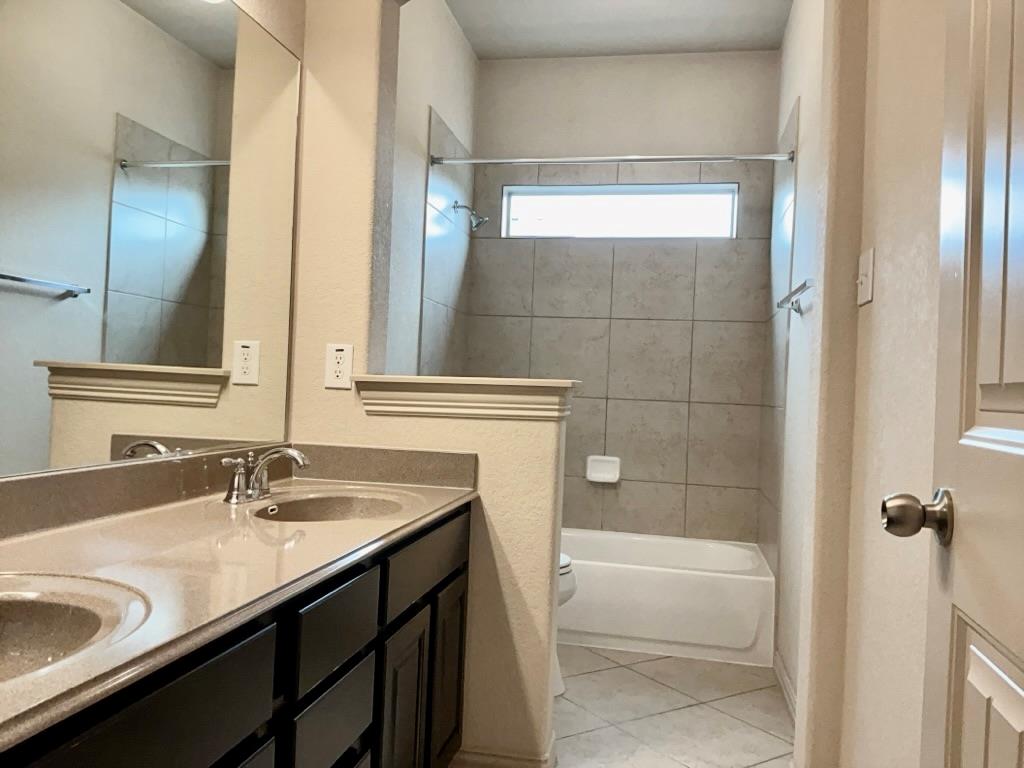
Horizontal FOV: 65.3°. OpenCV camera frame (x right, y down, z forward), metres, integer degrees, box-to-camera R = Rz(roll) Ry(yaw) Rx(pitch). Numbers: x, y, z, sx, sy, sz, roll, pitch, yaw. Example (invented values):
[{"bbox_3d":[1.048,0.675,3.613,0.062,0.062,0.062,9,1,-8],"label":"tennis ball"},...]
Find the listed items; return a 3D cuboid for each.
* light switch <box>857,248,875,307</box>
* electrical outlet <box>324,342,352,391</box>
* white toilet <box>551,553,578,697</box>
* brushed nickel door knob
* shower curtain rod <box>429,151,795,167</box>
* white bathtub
[{"bbox_3d":[0.855,-0.255,1.937,0.014,0.124,0.125,2,0,11],"label":"light switch"},{"bbox_3d":[-0.492,-0.048,2.263,0.080,0.126,0.010,2,0,11],"label":"electrical outlet"},{"bbox_3d":[-0.139,0.705,2.902,0.750,0.755,0.450,2,0,11],"label":"white toilet"},{"bbox_3d":[0.482,0.157,0.953,0.070,0.067,0.067,2,0,13],"label":"brushed nickel door knob"},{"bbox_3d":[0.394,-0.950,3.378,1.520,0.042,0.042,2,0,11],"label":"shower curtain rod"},{"bbox_3d":[0.381,0.931,3.719,1.524,0.360,0.750,2,0,11],"label":"white bathtub"}]

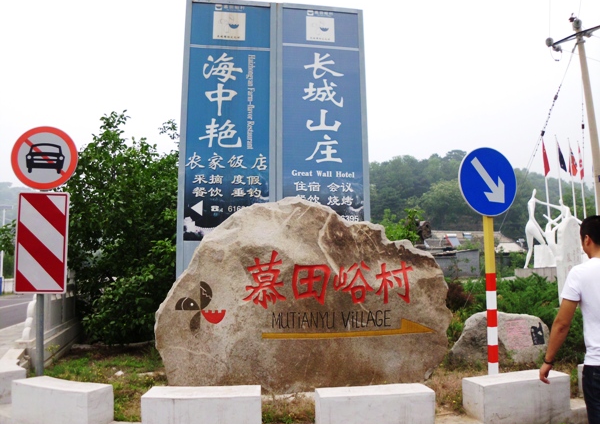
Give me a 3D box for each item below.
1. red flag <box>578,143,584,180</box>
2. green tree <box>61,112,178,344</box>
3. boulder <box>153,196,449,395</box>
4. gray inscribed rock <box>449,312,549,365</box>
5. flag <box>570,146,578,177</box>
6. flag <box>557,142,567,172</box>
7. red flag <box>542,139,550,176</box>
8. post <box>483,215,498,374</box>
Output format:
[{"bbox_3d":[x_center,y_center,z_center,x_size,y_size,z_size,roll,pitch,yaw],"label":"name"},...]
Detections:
[{"bbox_3d":[11.137,-1.998,19.200,0.260,1.350,0.200,0,-6,0],"label":"red flag"},{"bbox_3d":[-3.403,0.294,9.200,2.500,4.300,2.400,0,-6,0],"label":"green tree"},{"bbox_3d":[0.042,0.982,5.850,3.350,2.200,1.000,-1,-6,12],"label":"boulder"},{"bbox_3d":[2.919,1.851,7.100,1.320,0.740,0.600,-1,-6,5],"label":"gray inscribed rock"},{"bbox_3d":[10.634,-1.956,18.800,0.330,1.250,0.200,0,-6,0],"label":"flag"},{"bbox_3d":[9.915,-2.104,18.400,0.360,1.200,0.200,0,-6,0],"label":"flag"},{"bbox_3d":[9.143,-2.021,18.000,0.320,1.330,0.200,0,-6,0],"label":"red flag"},{"bbox_3d":[2.179,1.012,5.550,0.115,2.000,0.115,0,-6,0],"label":"post"}]

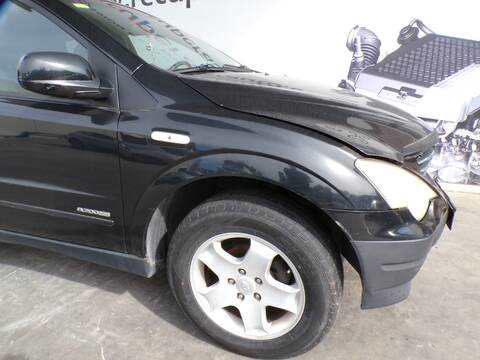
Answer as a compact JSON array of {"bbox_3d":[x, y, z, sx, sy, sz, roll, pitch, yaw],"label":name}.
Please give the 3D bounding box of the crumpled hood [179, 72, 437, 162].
[{"bbox_3d":[0.485,-0.442,1.889,1.140,0.300,1.500,6,19,16],"label":"crumpled hood"}]

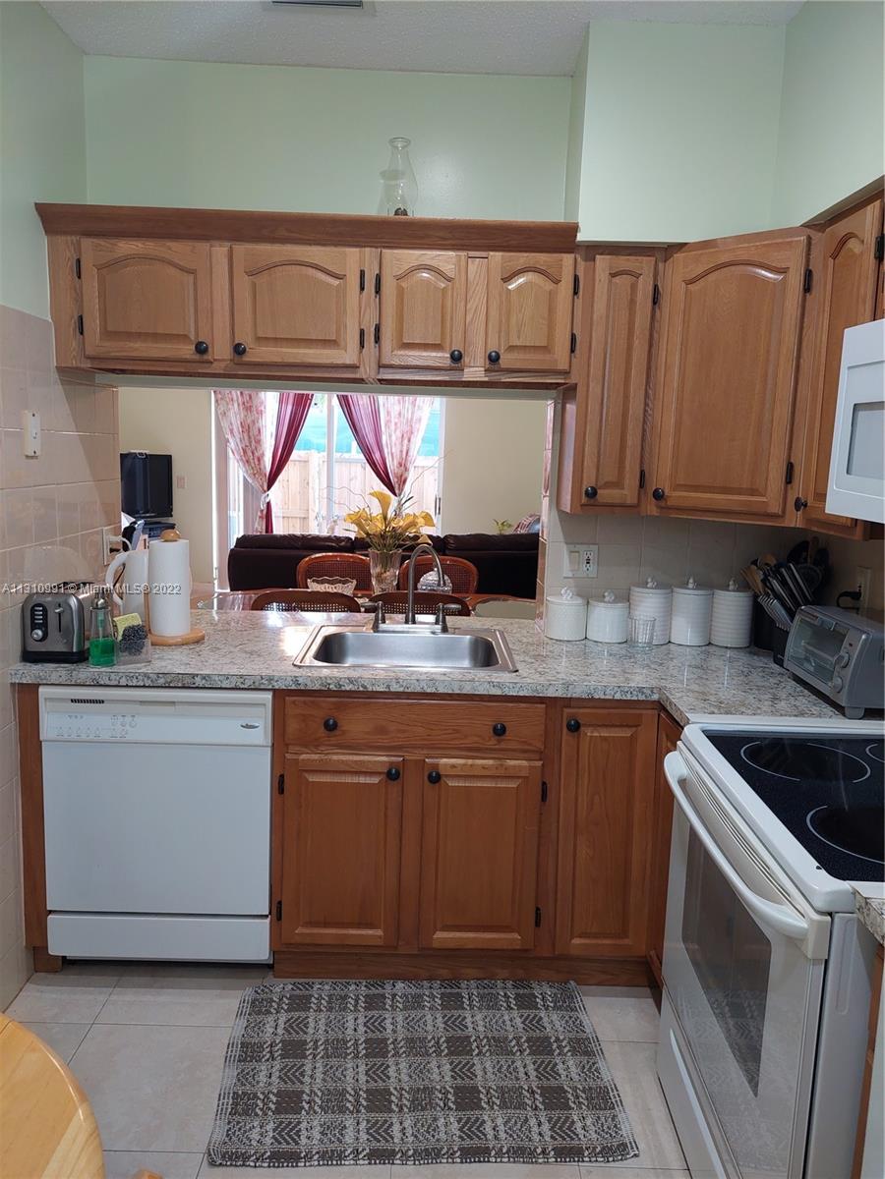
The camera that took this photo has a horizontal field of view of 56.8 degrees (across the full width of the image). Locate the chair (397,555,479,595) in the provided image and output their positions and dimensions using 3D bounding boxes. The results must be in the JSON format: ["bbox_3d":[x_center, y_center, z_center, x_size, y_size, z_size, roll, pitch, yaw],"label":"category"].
[{"bbox_3d":[-0.027,0.314,4.441,0.480,0.950,0.550,2,9,0],"label":"chair"}]

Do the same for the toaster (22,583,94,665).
[{"bbox_3d":[-1.044,0.083,2.316,0.175,0.188,0.270,2,10,0],"label":"toaster"}]

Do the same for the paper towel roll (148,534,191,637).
[{"bbox_3d":[-0.830,-0.014,2.486,0.122,0.295,0.122,2,10,0],"label":"paper towel roll"}]

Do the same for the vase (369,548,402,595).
[{"bbox_3d":[-0.282,-0.047,3.966,0.150,0.280,0.150,2,9,0],"label":"vase"}]

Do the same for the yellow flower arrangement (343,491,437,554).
[{"bbox_3d":[-0.252,-0.322,3.920,0.430,0.290,0.380,2,9,0],"label":"yellow flower arrangement"}]

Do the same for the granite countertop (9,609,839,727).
[{"bbox_3d":[0.025,0.213,2.415,2.335,0.042,1.090,2,10,0],"label":"granite countertop"}]

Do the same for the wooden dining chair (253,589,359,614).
[{"bbox_3d":[-0.574,0.429,3.649,0.480,0.950,0.550,2,9,0],"label":"wooden dining chair"}]

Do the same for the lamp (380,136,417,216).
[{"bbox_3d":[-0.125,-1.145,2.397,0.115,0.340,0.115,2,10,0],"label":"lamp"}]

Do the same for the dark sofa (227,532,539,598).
[{"bbox_3d":[-0.414,0.020,6.115,2.200,0.950,0.950,0,10,-9],"label":"dark sofa"}]

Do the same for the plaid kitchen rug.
[{"bbox_3d":[-0.063,1.183,2.061,0.930,0.012,0.600,1,9,-4],"label":"plaid kitchen rug"}]

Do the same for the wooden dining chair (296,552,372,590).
[{"bbox_3d":[-0.589,0.298,4.438,0.480,0.950,0.550,2,9,0],"label":"wooden dining chair"}]

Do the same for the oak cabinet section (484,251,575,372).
[{"bbox_3d":[0.246,-0.795,2.434,0.244,0.319,0.300,2,8,0],"label":"oak cabinet section"}]

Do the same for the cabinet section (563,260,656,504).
[{"bbox_3d":[0.488,-0.598,2.464,0.190,0.713,0.305,2,8,0],"label":"cabinet section"}]

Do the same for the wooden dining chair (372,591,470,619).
[{"bbox_3d":[-0.097,0.417,3.784,0.480,0.930,0.550,2,10,0],"label":"wooden dining chair"}]

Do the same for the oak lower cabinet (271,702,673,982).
[{"bbox_3d":[0.064,0.669,2.574,1.070,0.865,0.600,2,9,0],"label":"oak lower cabinet"}]

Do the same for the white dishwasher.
[{"bbox_3d":[-0.757,0.624,2.509,0.605,0.833,0.610,2,10,0],"label":"white dishwasher"}]

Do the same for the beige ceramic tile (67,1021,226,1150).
[{"bbox_3d":[-0.714,1.188,1.959,0.405,0.010,0.390,2,10,0],"label":"beige ceramic tile"}]

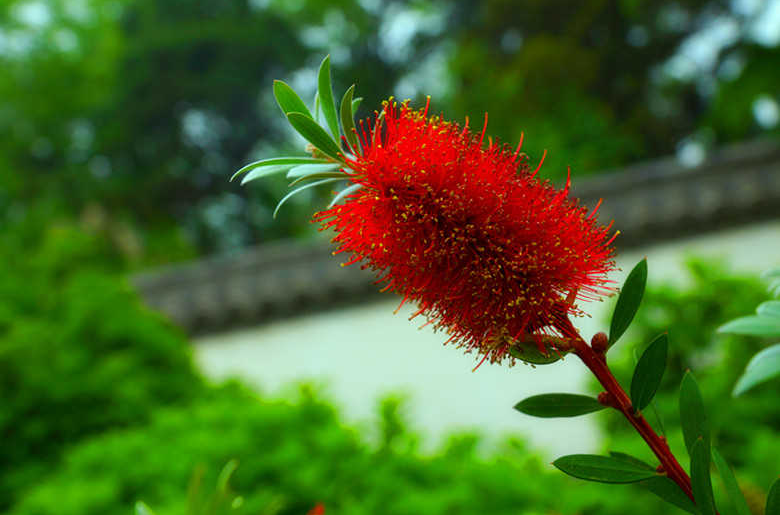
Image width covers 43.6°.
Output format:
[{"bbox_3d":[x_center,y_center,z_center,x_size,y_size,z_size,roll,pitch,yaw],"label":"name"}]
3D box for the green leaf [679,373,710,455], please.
[{"bbox_3d":[0.116,0.067,0.368,0.010,0.048,0.005,-7,-5,1],"label":"green leaf"}]

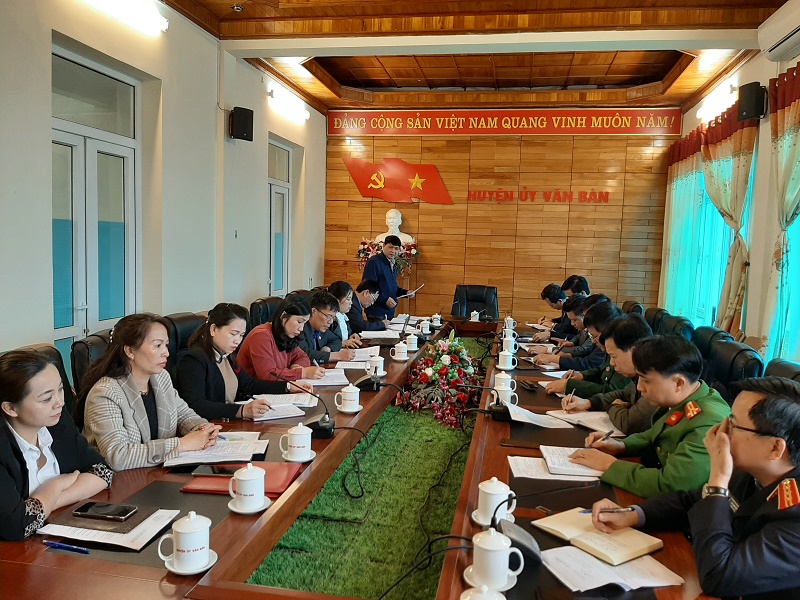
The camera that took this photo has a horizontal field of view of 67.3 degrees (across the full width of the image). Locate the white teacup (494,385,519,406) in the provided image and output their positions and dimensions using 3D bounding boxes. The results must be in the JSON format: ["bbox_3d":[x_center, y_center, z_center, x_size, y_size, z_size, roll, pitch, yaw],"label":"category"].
[{"bbox_3d":[0.501,0.452,2.842,0.115,0.122,0.083,3,5,11],"label":"white teacup"}]

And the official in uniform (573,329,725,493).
[{"bbox_3d":[0.947,0.749,2.335,0.620,1.200,0.500,2,5,5],"label":"official in uniform"}]

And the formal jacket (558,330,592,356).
[{"bbox_3d":[1.527,0.414,4.798,0.530,0.600,0.530,3,6,11],"label":"formal jacket"}]

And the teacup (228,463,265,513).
[{"bbox_3d":[-0.480,0.566,1.871,0.120,0.126,0.090,4,6,21],"label":"teacup"}]

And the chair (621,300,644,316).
[{"bbox_3d":[1.921,0.554,5.581,0.700,1.070,0.620,3,5,11],"label":"chair"}]

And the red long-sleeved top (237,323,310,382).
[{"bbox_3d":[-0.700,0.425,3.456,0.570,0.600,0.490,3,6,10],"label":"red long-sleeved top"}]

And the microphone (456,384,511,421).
[{"bbox_3d":[0.411,0.482,2.817,0.300,0.157,0.170,3,5,11],"label":"microphone"}]

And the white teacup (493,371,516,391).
[{"bbox_3d":[0.546,0.429,3.117,0.115,0.122,0.083,3,5,11],"label":"white teacup"}]

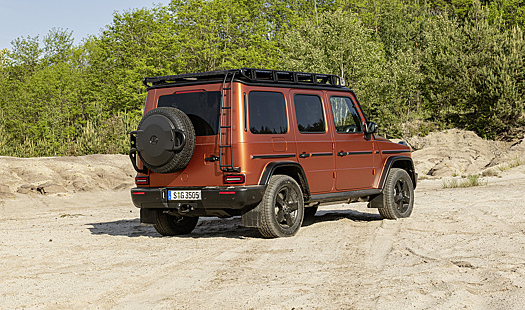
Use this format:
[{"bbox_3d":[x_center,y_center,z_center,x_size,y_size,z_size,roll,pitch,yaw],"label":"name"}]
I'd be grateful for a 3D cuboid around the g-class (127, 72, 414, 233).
[{"bbox_3d":[0.258,-0.019,13.814,2.000,2.060,4.820,-2,0,36],"label":"g-class"}]

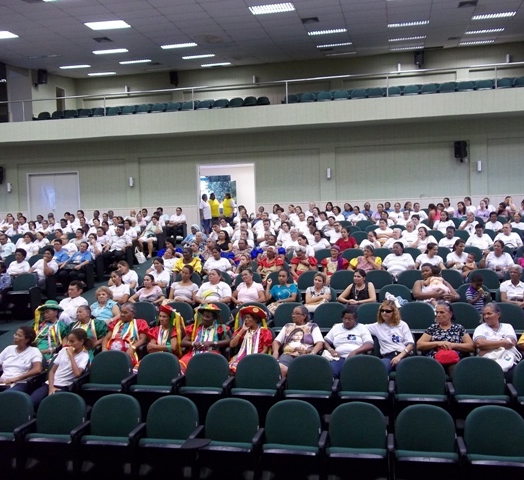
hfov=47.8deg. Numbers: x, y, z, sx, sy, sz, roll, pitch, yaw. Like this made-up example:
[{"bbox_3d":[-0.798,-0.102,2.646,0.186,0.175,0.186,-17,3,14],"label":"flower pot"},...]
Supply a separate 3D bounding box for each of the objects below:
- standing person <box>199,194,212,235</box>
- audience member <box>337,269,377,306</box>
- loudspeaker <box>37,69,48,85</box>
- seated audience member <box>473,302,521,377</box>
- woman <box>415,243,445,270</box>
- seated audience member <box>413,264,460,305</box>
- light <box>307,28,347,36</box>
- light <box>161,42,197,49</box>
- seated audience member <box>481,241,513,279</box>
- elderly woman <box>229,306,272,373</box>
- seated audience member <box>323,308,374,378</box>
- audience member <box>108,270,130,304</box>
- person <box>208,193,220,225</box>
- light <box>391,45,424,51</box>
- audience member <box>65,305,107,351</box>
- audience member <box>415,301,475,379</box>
[{"bbox_3d":[-1.870,-0.698,19.894,0.320,1.660,0.460,-3,3,-25],"label":"standing person"},{"bbox_3d":[1.348,1.022,8.355,0.530,1.173,0.800,-1,3,17],"label":"audience member"},{"bbox_3d":[-8.078,-6.014,21.801,0.360,0.540,0.340,-4,4,-35],"label":"loudspeaker"},{"bbox_3d":[2.441,1.298,6.060,0.520,1.239,0.780,-1,3,12],"label":"seated audience member"},{"bbox_3d":[2.949,0.670,10.292,0.520,1.205,0.780,-1,3,11],"label":"woman"},{"bbox_3d":[2.477,0.991,8.365,0.620,1.237,0.800,-1,3,11],"label":"seated audience member"},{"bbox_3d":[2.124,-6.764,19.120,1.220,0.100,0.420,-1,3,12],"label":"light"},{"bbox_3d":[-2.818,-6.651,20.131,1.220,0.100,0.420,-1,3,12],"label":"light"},{"bbox_3d":[3.907,0.624,9.755,0.540,1.207,0.800,-1,3,12],"label":"seated audience member"},{"bbox_3d":[-0.150,1.372,6.610,0.500,1.201,0.780,-1,3,12],"label":"elderly woman"},{"bbox_3d":[0.993,1.393,6.646,0.580,1.168,0.800,-1,3,11],"label":"seated audience member"},{"bbox_3d":[-2.338,1.087,9.187,0.460,1.165,0.750,-1,3,12],"label":"audience member"},{"bbox_3d":[-1.469,-0.685,18.632,0.320,1.600,0.480,0,3,41],"label":"person"},{"bbox_3d":[5.378,-7.108,21.841,1.220,0.100,0.620,-1,9,12],"label":"light"},{"bbox_3d":[-2.288,1.449,7.311,0.560,1.204,0.800,-1,3,11],"label":"audience member"},{"bbox_3d":[1.991,1.306,6.356,0.600,1.210,0.750,-1,2,14],"label":"audience member"}]

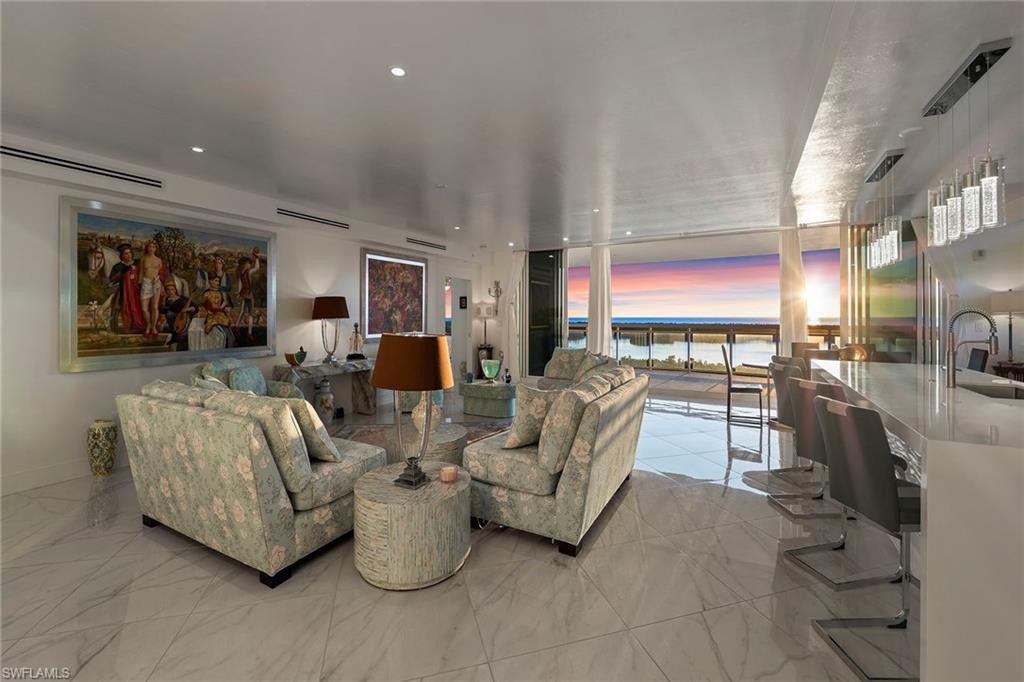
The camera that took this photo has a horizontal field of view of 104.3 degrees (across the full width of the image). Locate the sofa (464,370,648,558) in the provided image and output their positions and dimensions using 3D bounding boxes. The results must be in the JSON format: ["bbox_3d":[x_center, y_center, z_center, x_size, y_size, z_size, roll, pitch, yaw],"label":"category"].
[{"bbox_3d":[0.400,0.720,2.960,0.890,0.940,1.270,1,2,30],"label":"sofa"}]

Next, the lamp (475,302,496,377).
[{"bbox_3d":[-0.566,-0.099,8.500,0.480,1.600,0.460,0,2,0],"label":"lamp"}]

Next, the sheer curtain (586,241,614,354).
[{"bbox_3d":[1.534,-0.394,6.969,0.460,2.600,0.170,2,4,29],"label":"sheer curtain"}]

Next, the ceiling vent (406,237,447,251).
[{"bbox_3d":[-1.409,-1.616,6.647,0.040,0.080,0.960,2,4,29],"label":"ceiling vent"}]

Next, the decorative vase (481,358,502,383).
[{"bbox_3d":[-0.294,0.432,5.700,0.310,0.380,0.280,-1,2,-30],"label":"decorative vase"}]

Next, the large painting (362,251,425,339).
[{"bbox_3d":[-1.857,-0.704,6.420,0.060,1.380,1.400,1,2,30],"label":"large painting"}]

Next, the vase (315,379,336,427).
[{"bbox_3d":[-2.277,0.735,4.914,0.270,0.600,0.270,2,4,29],"label":"vase"}]

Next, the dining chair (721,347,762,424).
[{"bbox_3d":[3.165,0.546,5.450,0.490,1.020,0.440,1,2,30],"label":"dining chair"}]

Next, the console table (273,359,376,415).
[{"bbox_3d":[-2.253,0.644,5.158,0.500,0.750,1.320,2,4,29],"label":"console table"}]

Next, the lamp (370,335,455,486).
[{"bbox_3d":[-0.556,0.379,2.248,0.480,0.830,0.410,1,2,30],"label":"lamp"}]

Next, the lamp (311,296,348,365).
[{"bbox_3d":[-2.302,-0.151,5.050,0.450,0.860,0.450,2,4,29],"label":"lamp"}]

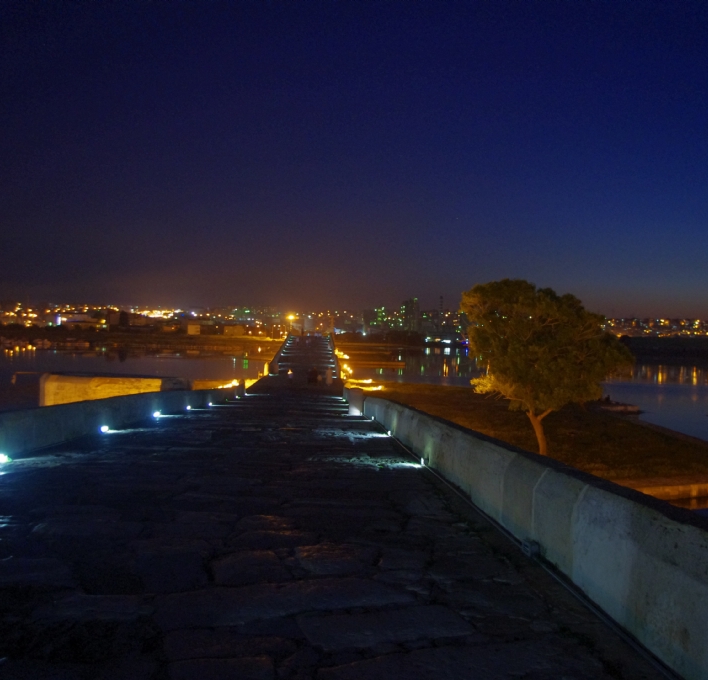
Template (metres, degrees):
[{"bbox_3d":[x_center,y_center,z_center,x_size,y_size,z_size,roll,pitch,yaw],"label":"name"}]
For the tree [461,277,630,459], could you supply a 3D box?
[{"bbox_3d":[8.000,1.250,32.000,6.900,7.500,6.600,1,0,0],"label":"tree"}]

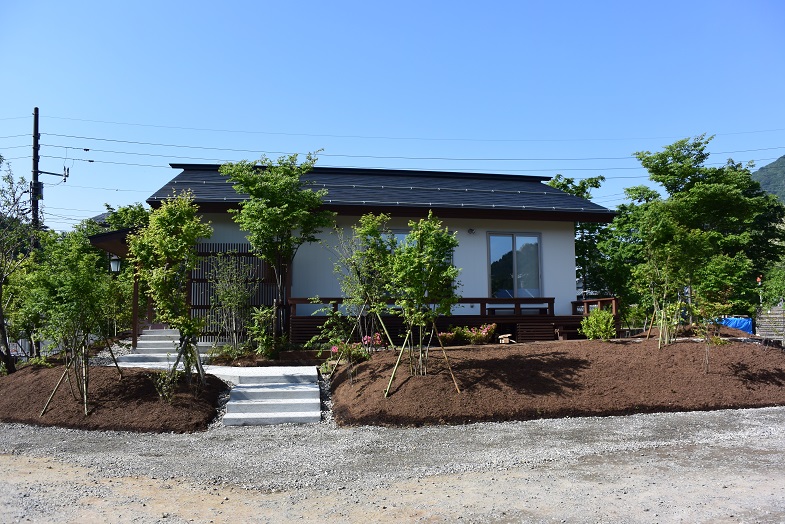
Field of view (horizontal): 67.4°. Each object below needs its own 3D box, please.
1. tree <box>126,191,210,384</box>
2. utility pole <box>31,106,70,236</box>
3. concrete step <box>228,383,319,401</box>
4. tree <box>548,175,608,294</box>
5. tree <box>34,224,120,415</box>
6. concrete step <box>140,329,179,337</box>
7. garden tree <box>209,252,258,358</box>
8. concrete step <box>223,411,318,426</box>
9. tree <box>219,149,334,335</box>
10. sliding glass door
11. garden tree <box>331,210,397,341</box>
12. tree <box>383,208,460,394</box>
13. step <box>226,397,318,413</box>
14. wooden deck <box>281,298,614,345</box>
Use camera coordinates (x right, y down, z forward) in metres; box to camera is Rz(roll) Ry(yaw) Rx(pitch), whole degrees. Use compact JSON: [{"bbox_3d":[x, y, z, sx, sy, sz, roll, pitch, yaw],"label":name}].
[{"bbox_3d":[-3.725,0.412,9.999,1.450,3.290,1.400,0,-4,0],"label":"tree"},{"bbox_3d":[-15.660,-1.634,26.500,1.600,10.605,0.650,1,-5,-17],"label":"utility pole"},{"bbox_3d":[-2.066,2.320,10.448,1.530,0.145,0.800,0,-5,-9],"label":"concrete step"},{"bbox_3d":[7.373,-0.452,23.604,2.800,6.200,2.800,0,-4,0],"label":"tree"},{"bbox_3d":[-5.402,0.969,10.100,1.420,3.144,1.420,2,-5,-27],"label":"tree"},{"bbox_3d":[-6.331,1.972,16.380,1.120,0.150,0.380,0,-5,-10],"label":"concrete step"},{"bbox_3d":[-3.915,1.022,14.500,1.200,2.503,1.150,0,-5,-9],"label":"garden tree"},{"bbox_3d":[-1.774,2.330,8.755,1.450,0.130,0.420,0,-4,-7],"label":"concrete step"},{"bbox_3d":[-2.772,-0.398,14.474,2.750,4.670,2.500,0,-4,0],"label":"tree"},{"bbox_3d":[3.721,0.127,17.843,1.700,2.050,0.100,1,-4,-9],"label":"sliding glass door"},{"bbox_3d":[-0.571,0.390,12.507,1.600,2.910,1.500,0,-4,0],"label":"garden tree"},{"bbox_3d":[0.540,0.711,10.600,1.350,3.228,1.300,-1,-5,0],"label":"tree"},{"bbox_3d":[-1.993,2.423,9.891,1.530,0.145,0.420,0,-5,-9],"label":"step"},{"bbox_3d":[1.663,1.602,16.433,8.950,1.120,1.900,1,-4,-9],"label":"wooden deck"}]

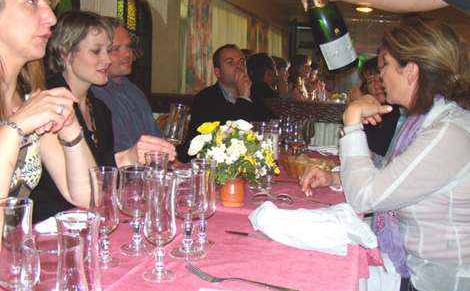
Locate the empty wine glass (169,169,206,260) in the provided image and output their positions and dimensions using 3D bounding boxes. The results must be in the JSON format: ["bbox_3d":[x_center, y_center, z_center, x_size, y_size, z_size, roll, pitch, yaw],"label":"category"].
[{"bbox_3d":[-0.089,0.129,0.931,0.071,0.161,0.071,2,8,0],"label":"empty wine glass"}]

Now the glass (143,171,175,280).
[{"bbox_3d":[-0.126,0.138,0.820,0.056,0.174,0.056,2,8,0],"label":"glass"}]

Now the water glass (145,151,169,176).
[{"bbox_3d":[-0.166,0.105,1.037,0.056,0.174,0.056,2,8,0],"label":"water glass"}]

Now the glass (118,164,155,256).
[{"bbox_3d":[-0.188,0.124,0.944,0.071,0.161,0.071,2,8,0],"label":"glass"}]

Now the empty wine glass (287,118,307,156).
[{"bbox_3d":[0.264,-0.029,2.070,0.071,0.161,0.071,2,8,0],"label":"empty wine glass"}]

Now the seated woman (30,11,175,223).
[{"bbox_3d":[-0.420,0.227,1.490,0.680,1.264,0.520,5,9,19],"label":"seated woman"}]

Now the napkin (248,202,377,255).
[{"bbox_3d":[0.165,0.183,1.090,0.285,0.070,0.220,4,9,16],"label":"napkin"}]

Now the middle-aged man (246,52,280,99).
[{"bbox_3d":[0.170,-0.026,3.420,0.700,1.235,0.540,-3,10,-28],"label":"middle-aged man"}]

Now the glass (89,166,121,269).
[{"bbox_3d":[-0.232,0.127,0.876,0.056,0.174,0.056,2,8,0],"label":"glass"}]

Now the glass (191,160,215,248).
[{"bbox_3d":[-0.063,0.115,0.990,0.056,0.174,0.056,2,8,0],"label":"glass"}]

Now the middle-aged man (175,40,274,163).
[{"bbox_3d":[-0.050,0.072,2.680,0.560,1.246,0.720,-5,11,-37],"label":"middle-aged man"}]

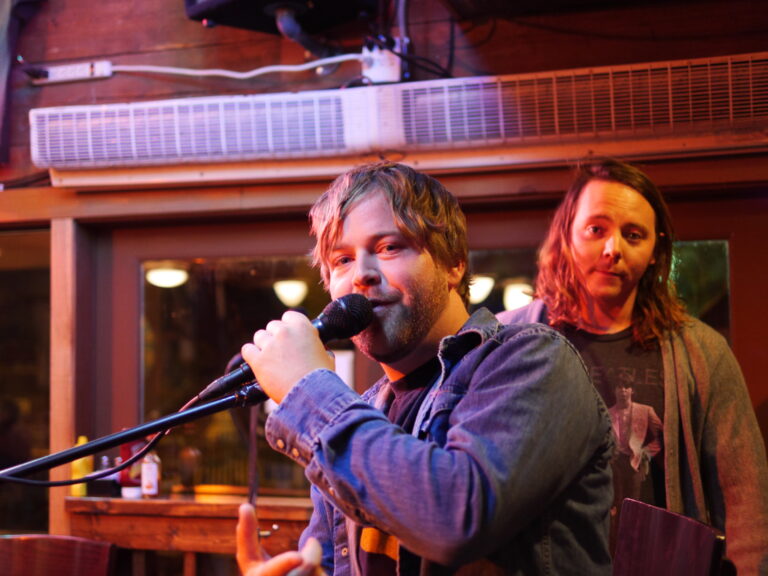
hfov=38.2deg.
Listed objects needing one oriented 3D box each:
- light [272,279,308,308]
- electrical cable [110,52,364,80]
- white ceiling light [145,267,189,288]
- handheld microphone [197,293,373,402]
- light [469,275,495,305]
[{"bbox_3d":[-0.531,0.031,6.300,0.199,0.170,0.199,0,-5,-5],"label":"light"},{"bbox_3d":[-0.462,-0.676,3.390,0.818,0.084,0.030,-2,-5,13],"label":"electrical cable"},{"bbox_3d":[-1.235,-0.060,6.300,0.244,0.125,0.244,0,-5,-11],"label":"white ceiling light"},{"bbox_3d":[-0.113,0.073,1.280,0.232,0.050,0.050,-27,0,-8],"label":"handheld microphone"},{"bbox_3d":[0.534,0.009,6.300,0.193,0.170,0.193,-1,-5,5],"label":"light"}]

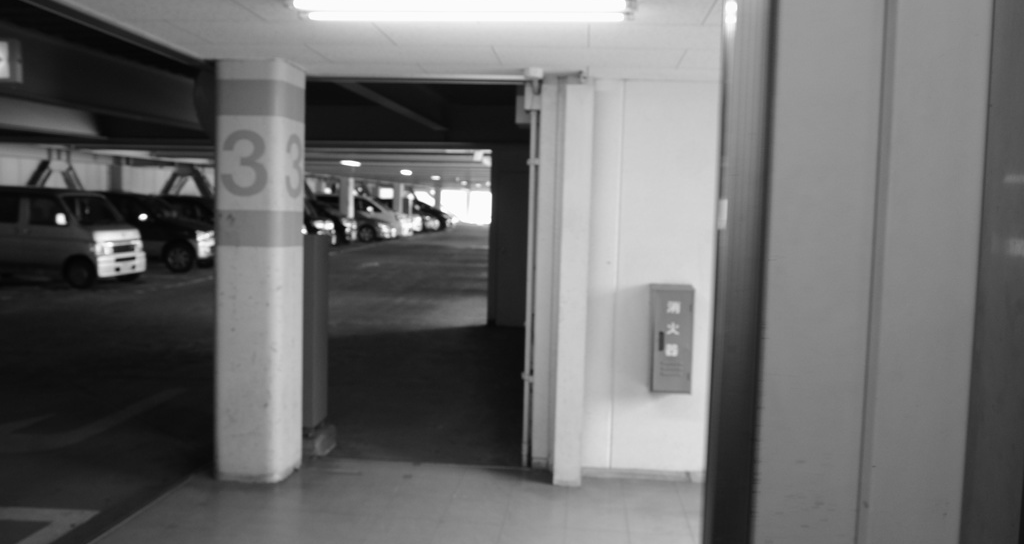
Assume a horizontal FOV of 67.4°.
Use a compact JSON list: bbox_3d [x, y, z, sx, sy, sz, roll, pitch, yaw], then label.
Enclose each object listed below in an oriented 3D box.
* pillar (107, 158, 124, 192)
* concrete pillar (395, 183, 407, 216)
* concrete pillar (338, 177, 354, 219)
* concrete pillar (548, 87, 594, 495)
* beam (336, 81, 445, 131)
[{"bbox_3d":[-10.888,-1.848,21.147,0.330,2.570,0.360,2,4,5],"label":"pillar"},{"bbox_3d":[-5.266,-2.902,35.642,0.360,2.416,0.460,2,4,5],"label":"concrete pillar"},{"bbox_3d":[-6.073,-2.263,28.161,0.360,2.414,0.460,2,4,5],"label":"concrete pillar"},{"bbox_3d":[0.352,0.069,4.331,0.158,2.270,0.190,2,4,5],"label":"concrete pillar"},{"bbox_3d":[-0.979,-1.554,6.530,0.180,0.300,4.100,2,4,5],"label":"beam"}]

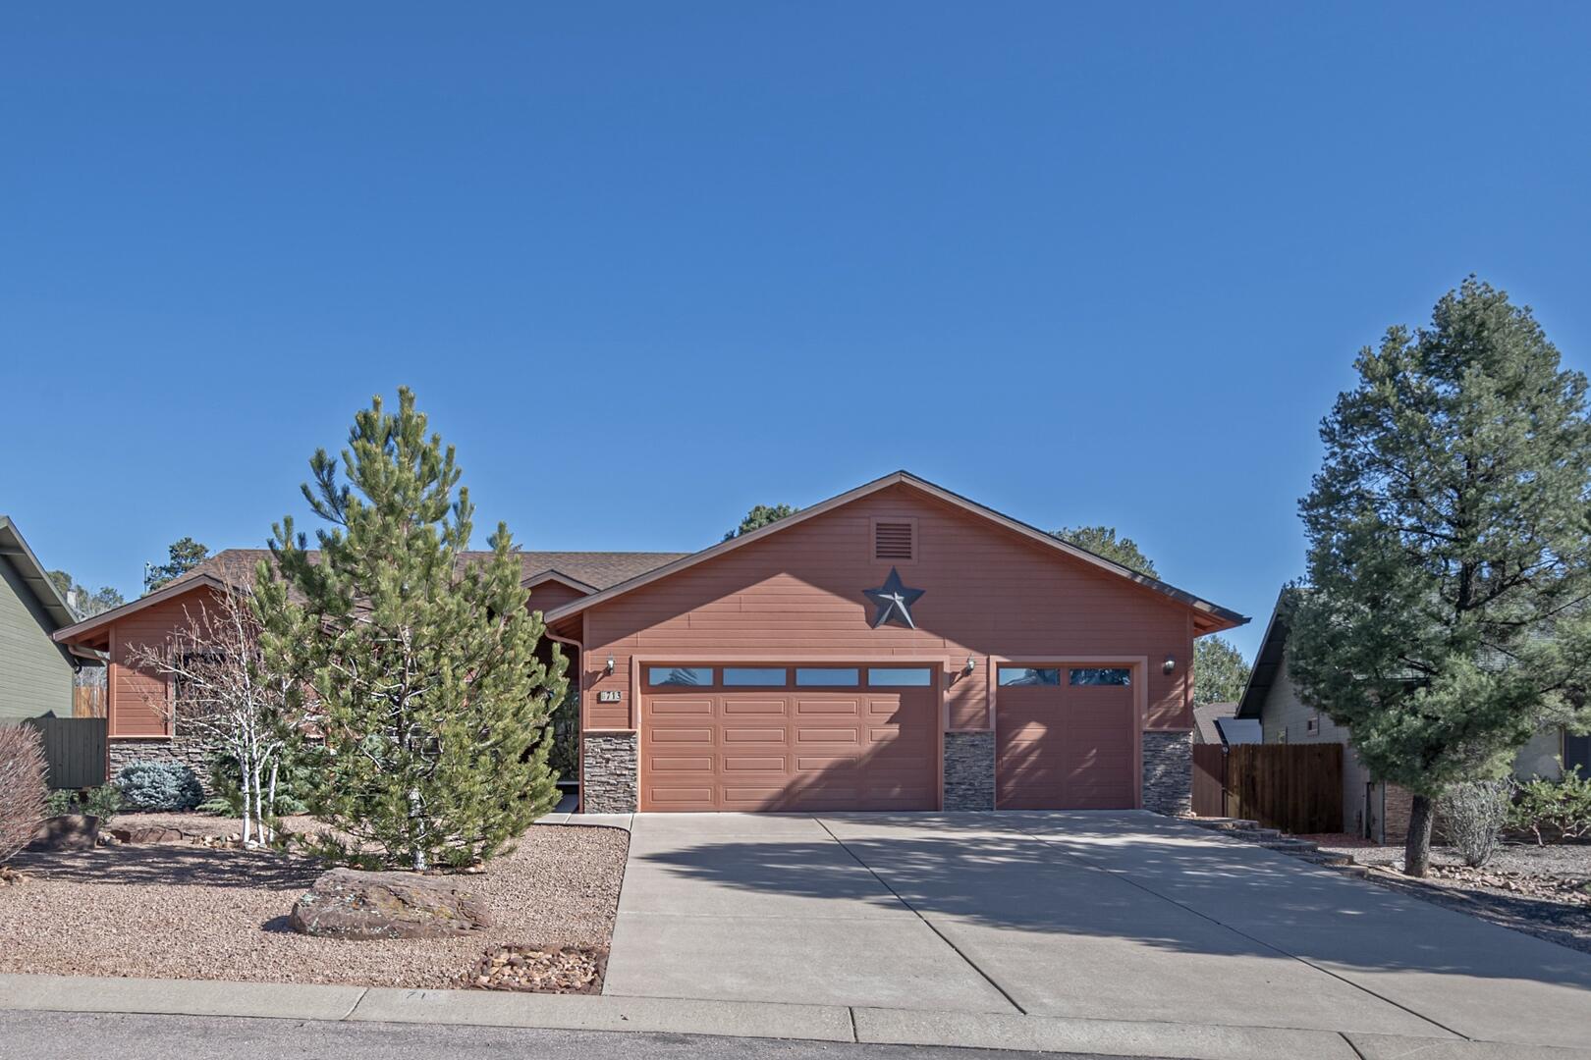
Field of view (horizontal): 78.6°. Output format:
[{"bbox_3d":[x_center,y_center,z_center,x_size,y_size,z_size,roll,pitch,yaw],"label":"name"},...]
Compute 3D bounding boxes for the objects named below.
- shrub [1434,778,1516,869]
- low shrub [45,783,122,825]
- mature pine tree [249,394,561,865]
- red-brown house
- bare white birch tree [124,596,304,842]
[{"bbox_3d":[8.803,3.795,12.600,1.000,1.150,1.000,0,-4,-4],"label":"shrub"},{"bbox_3d":[-11.144,4.277,15.200,1.200,0.650,1.000,0,-4,-4],"label":"low shrub"},{"bbox_3d":[-4.503,1.152,11.400,3.600,5.700,3.600,0,-4,-4],"label":"mature pine tree"},{"bbox_3d":[-2.991,2.293,21.261,19.800,5.500,12.600,0,-4,-4],"label":"red-brown house"},{"bbox_3d":[-7.493,2.453,12.700,2.500,3.400,2.300,0,-4,-4],"label":"bare white birch tree"}]

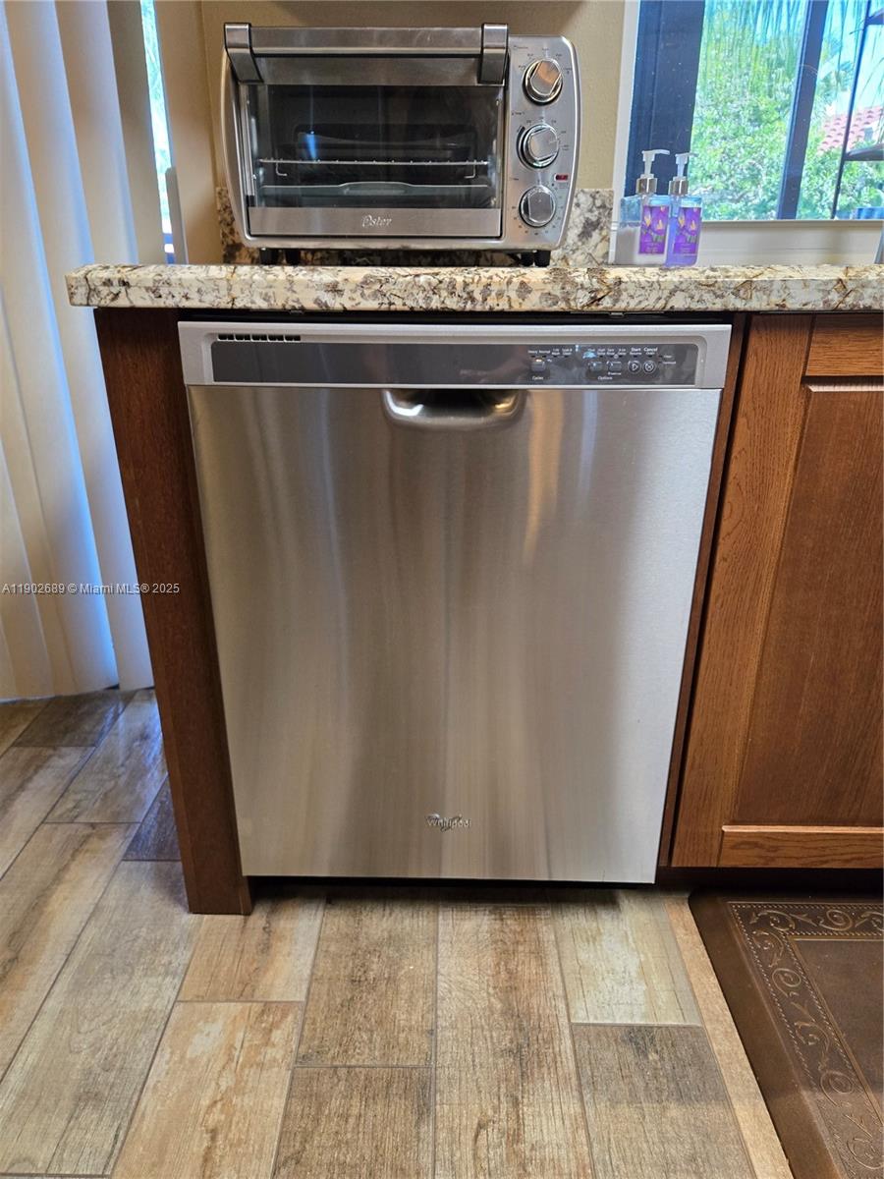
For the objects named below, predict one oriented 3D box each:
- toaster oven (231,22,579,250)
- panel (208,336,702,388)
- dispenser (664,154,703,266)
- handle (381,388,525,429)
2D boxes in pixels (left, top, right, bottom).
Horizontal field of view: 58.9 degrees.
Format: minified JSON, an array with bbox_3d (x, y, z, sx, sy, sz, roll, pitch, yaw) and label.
[{"bbox_3d":[-0.045,-0.555,1.031,0.417,0.239,0.315,0,23,0],"label":"toaster oven"},{"bbox_3d":[0.014,-0.254,0.875,0.549,0.054,0.015,0,23,0],"label":"panel"},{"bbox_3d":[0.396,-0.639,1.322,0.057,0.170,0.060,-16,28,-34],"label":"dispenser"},{"bbox_3d":[0.013,-0.209,0.901,0.163,0.047,0.035,0,23,0],"label":"handle"}]

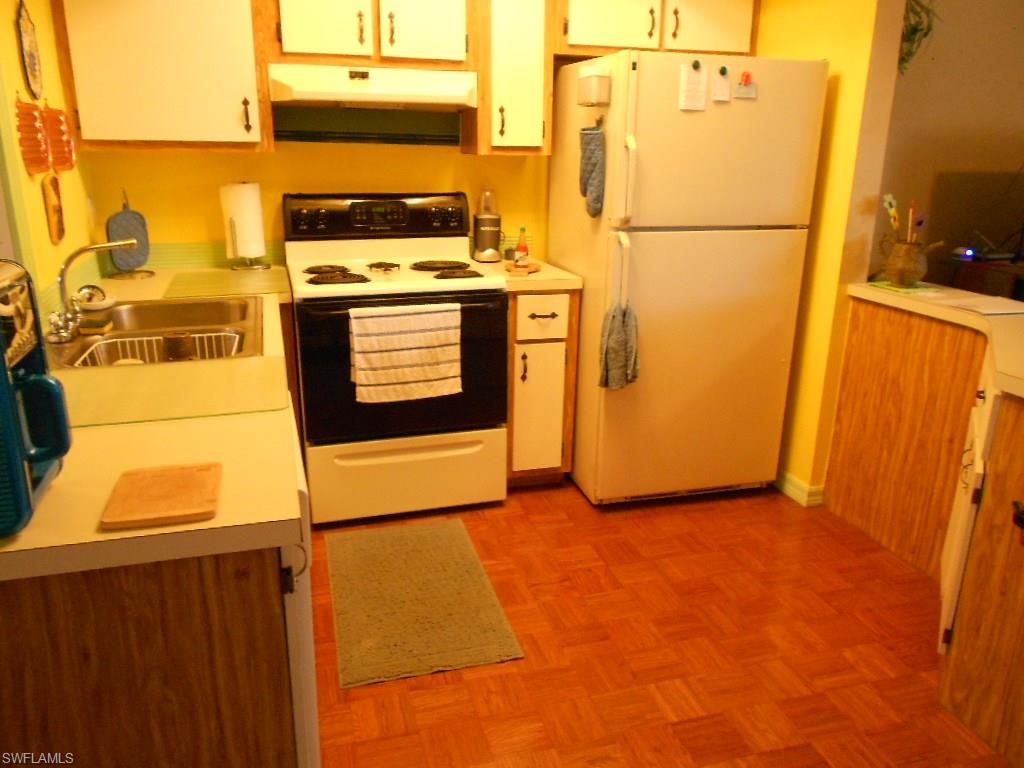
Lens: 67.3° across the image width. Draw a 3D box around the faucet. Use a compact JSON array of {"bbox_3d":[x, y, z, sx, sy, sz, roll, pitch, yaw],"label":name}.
[{"bbox_3d":[-1.087,-0.252,2.004,0.235,0.236,0.200,-4,18,-15],"label":"faucet"}]

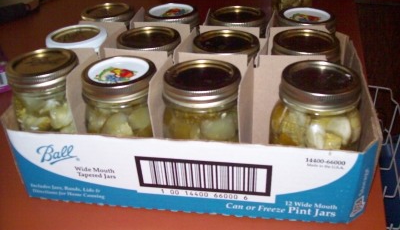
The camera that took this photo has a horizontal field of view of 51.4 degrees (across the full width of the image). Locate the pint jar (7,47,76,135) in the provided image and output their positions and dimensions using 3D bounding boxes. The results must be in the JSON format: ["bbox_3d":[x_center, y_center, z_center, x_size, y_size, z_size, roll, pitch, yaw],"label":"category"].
[{"bbox_3d":[-0.167,-0.002,0.486,0.084,0.130,0.084,3,31,9],"label":"pint jar"}]

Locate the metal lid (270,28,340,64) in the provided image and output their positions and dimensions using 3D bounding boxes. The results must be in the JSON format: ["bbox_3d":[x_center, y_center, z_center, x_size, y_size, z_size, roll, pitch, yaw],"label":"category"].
[{"bbox_3d":[0.121,-0.077,0.477,0.074,0.018,0.074,3,32,8],"label":"metal lid"}]

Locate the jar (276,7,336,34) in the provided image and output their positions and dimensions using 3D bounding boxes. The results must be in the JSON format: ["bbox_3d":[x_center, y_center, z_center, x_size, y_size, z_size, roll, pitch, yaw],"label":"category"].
[{"bbox_3d":[0.141,-0.074,0.575,0.081,0.129,0.081,-2,32,1],"label":"jar"}]

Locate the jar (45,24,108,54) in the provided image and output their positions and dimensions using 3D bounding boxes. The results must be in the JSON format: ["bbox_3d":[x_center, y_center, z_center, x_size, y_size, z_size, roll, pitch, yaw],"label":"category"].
[{"bbox_3d":[-0.148,-0.042,0.542,0.081,0.130,0.081,-1,31,1],"label":"jar"}]

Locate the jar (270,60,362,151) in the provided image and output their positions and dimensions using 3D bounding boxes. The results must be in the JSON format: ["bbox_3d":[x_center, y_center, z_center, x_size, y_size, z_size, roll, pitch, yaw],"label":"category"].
[{"bbox_3d":[0.119,0.019,0.432,0.089,0.130,0.089,3,31,9],"label":"jar"}]

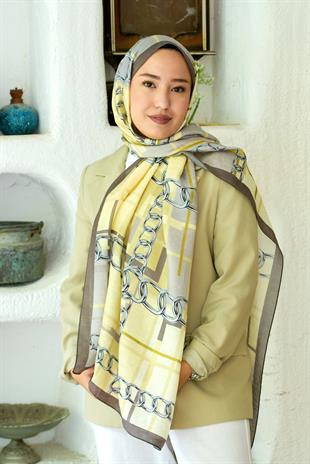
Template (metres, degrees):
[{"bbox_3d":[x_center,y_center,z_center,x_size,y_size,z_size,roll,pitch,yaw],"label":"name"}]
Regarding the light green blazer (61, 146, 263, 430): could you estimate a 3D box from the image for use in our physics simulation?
[{"bbox_3d":[0.010,0.123,2.040,0.460,0.640,0.290,0,1,22],"label":"light green blazer"}]

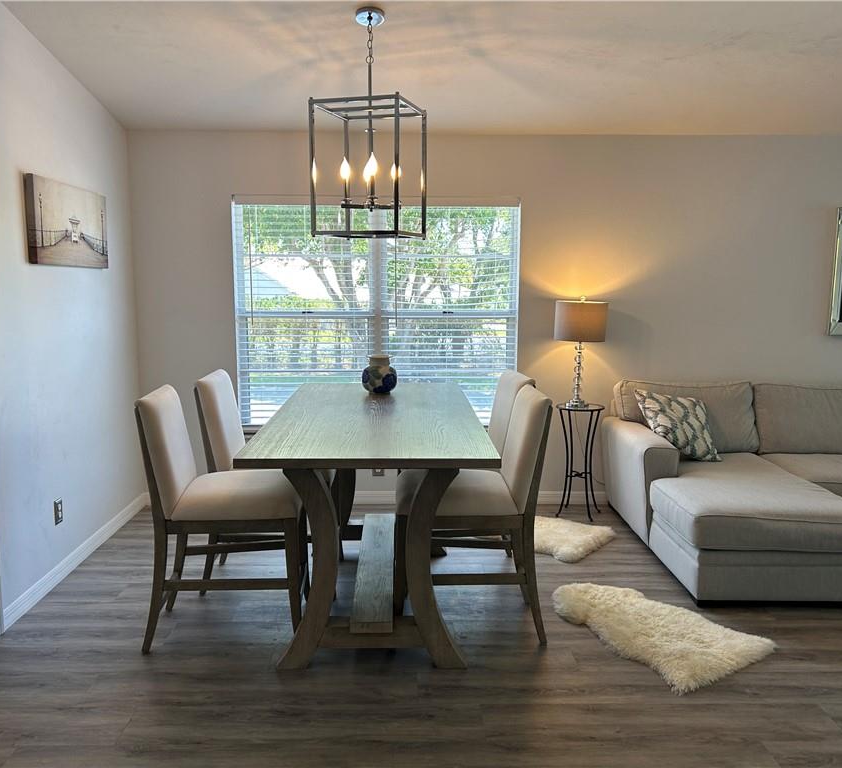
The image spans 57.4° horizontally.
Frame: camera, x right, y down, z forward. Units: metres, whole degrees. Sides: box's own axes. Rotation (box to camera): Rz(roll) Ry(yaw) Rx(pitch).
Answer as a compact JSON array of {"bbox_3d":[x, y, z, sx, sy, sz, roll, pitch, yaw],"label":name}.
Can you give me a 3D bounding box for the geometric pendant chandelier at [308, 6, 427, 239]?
[{"bbox_3d":[-0.230,-1.176,3.520,0.400,1.000,0.400,2,8,17],"label":"geometric pendant chandelier"}]

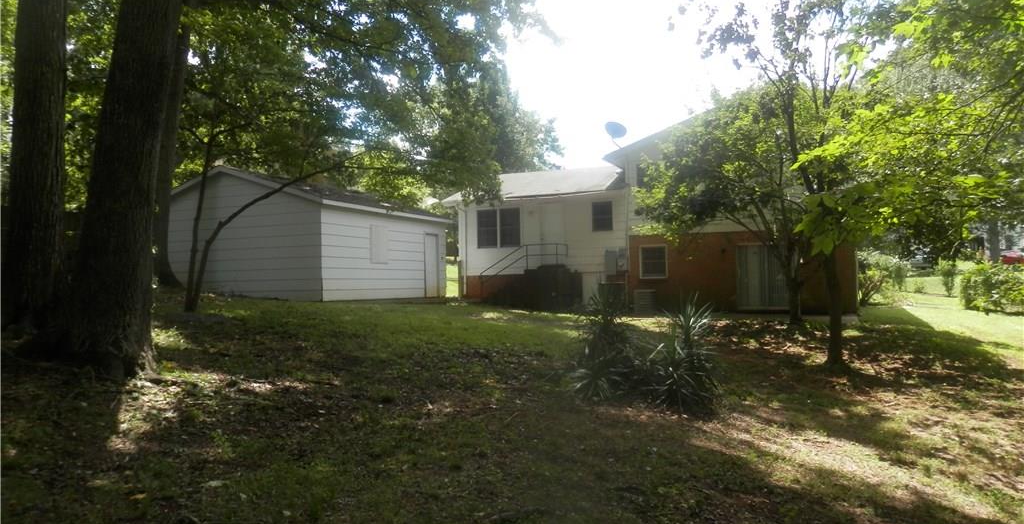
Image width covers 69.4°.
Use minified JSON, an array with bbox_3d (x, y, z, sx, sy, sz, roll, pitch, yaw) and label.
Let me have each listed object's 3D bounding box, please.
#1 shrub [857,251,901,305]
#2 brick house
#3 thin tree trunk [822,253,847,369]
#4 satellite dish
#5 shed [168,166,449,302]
[{"bbox_3d":[12.815,0.545,26.000,1.750,1.900,1.600,-2,-2,26],"label":"shrub"},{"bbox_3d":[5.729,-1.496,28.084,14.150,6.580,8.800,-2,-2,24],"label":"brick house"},{"bbox_3d":[4.677,0.680,10.700,0.240,1.750,0.210,-1,-2,23],"label":"thin tree trunk"},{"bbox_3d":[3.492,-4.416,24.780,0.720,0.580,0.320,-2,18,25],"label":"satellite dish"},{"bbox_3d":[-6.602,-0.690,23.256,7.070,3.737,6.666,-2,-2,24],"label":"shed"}]

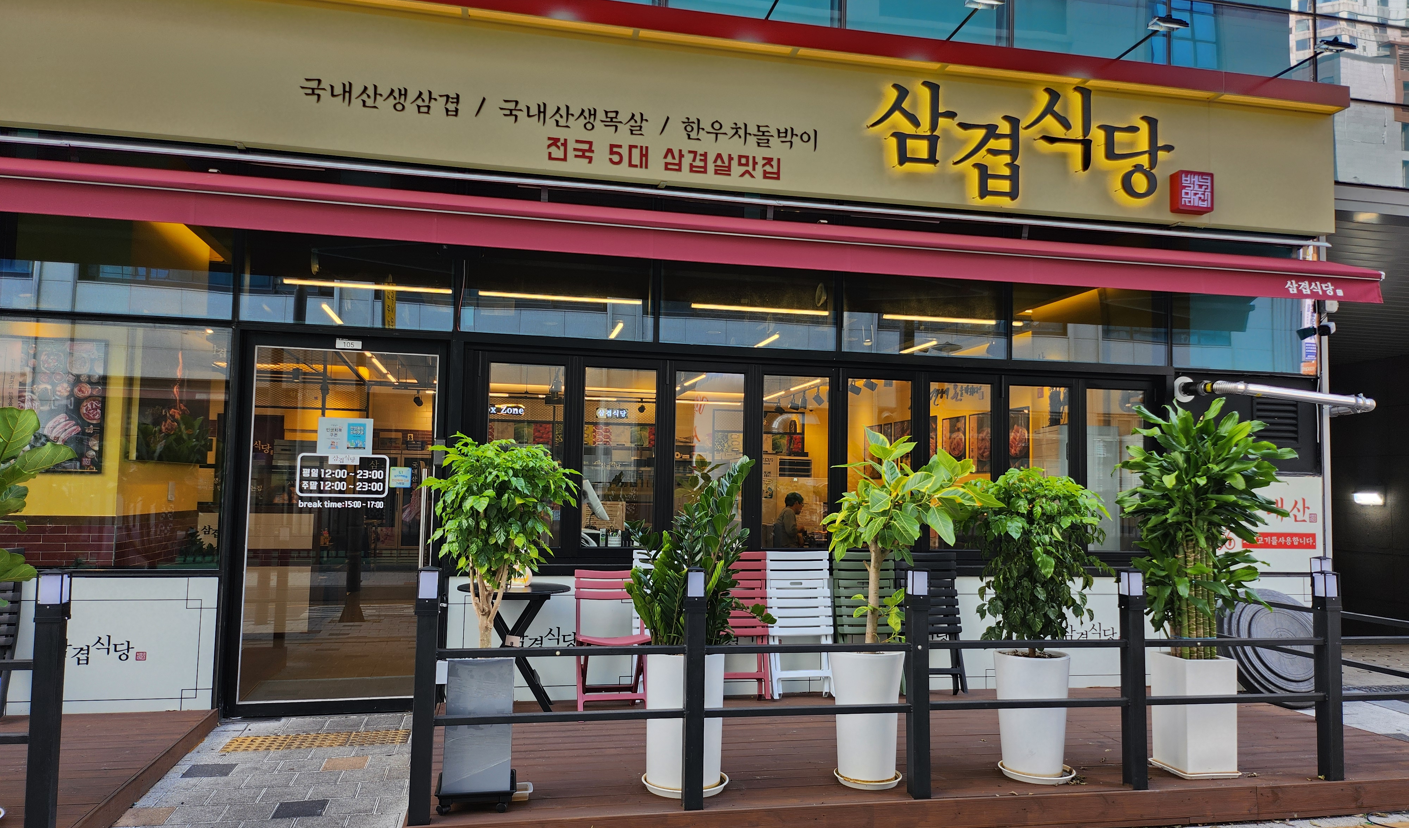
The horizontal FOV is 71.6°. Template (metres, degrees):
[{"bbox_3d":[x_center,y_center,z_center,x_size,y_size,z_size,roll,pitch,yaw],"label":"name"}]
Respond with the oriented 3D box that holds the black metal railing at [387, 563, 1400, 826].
[{"bbox_3d":[1.169,1.143,4.189,4.663,0.957,0.114,2,-4,-11],"label":"black metal railing"}]

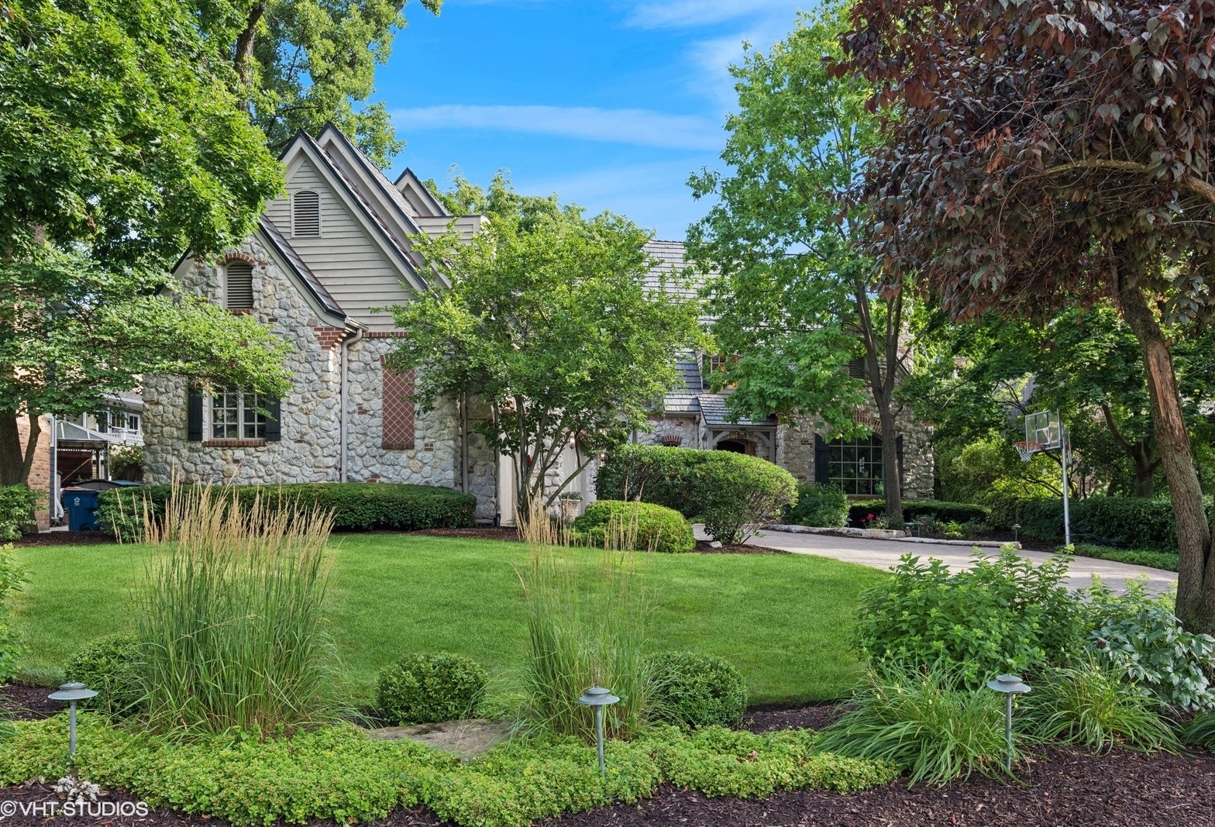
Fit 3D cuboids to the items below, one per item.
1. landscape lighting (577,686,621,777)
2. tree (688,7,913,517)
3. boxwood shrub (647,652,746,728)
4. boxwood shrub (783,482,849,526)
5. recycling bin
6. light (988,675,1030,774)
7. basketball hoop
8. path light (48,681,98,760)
[{"bbox_3d":[-0.041,1.574,4.420,0.208,0.455,0.208,-2,-1,0],"label":"landscape lighting"},{"bbox_3d":[5.525,-3.984,23.700,6.800,13.600,6.500,0,-2,0],"label":"tree"},{"bbox_3d":[0.529,1.667,5.400,0.630,0.450,0.620,0,-2,0],"label":"boxwood shrub"},{"bbox_3d":[5.337,2.337,23.000,1.750,1.200,1.600,0,-2,0],"label":"boxwood shrub"},{"bbox_3d":[-11.991,2.249,20.700,0.830,1.090,0.680,0,-2,0],"label":"recycling bin"},{"bbox_3d":[2.045,1.575,4.560,0.208,0.490,0.208,0,-2,0],"label":"light"},{"bbox_3d":[9.647,0.886,20.500,0.600,0.470,0.480,0,-2,-2],"label":"basketball hoop"},{"bbox_3d":[-2.571,1.507,4.310,0.208,0.430,0.208,0,-2,0],"label":"path light"}]

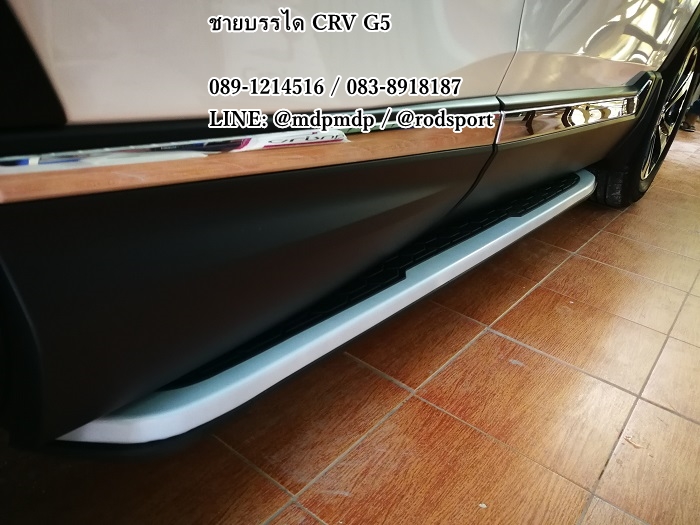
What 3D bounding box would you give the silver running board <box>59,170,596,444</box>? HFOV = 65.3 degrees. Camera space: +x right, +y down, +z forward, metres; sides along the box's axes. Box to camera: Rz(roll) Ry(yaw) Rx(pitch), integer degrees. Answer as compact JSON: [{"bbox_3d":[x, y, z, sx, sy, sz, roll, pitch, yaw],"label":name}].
[{"bbox_3d":[0.199,-0.043,1.105,0.170,0.055,1.630,25,30,31],"label":"silver running board"}]

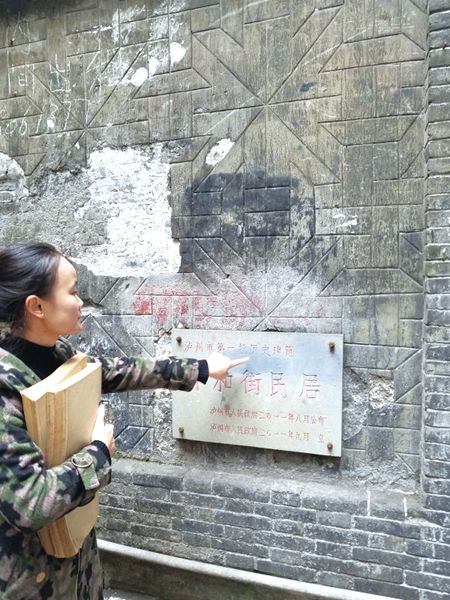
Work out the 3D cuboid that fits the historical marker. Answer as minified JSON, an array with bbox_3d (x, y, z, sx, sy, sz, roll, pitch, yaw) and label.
[{"bbox_3d":[0.122,0.379,1.919,0.733,0.491,0.035,1,3,17],"label":"historical marker"}]

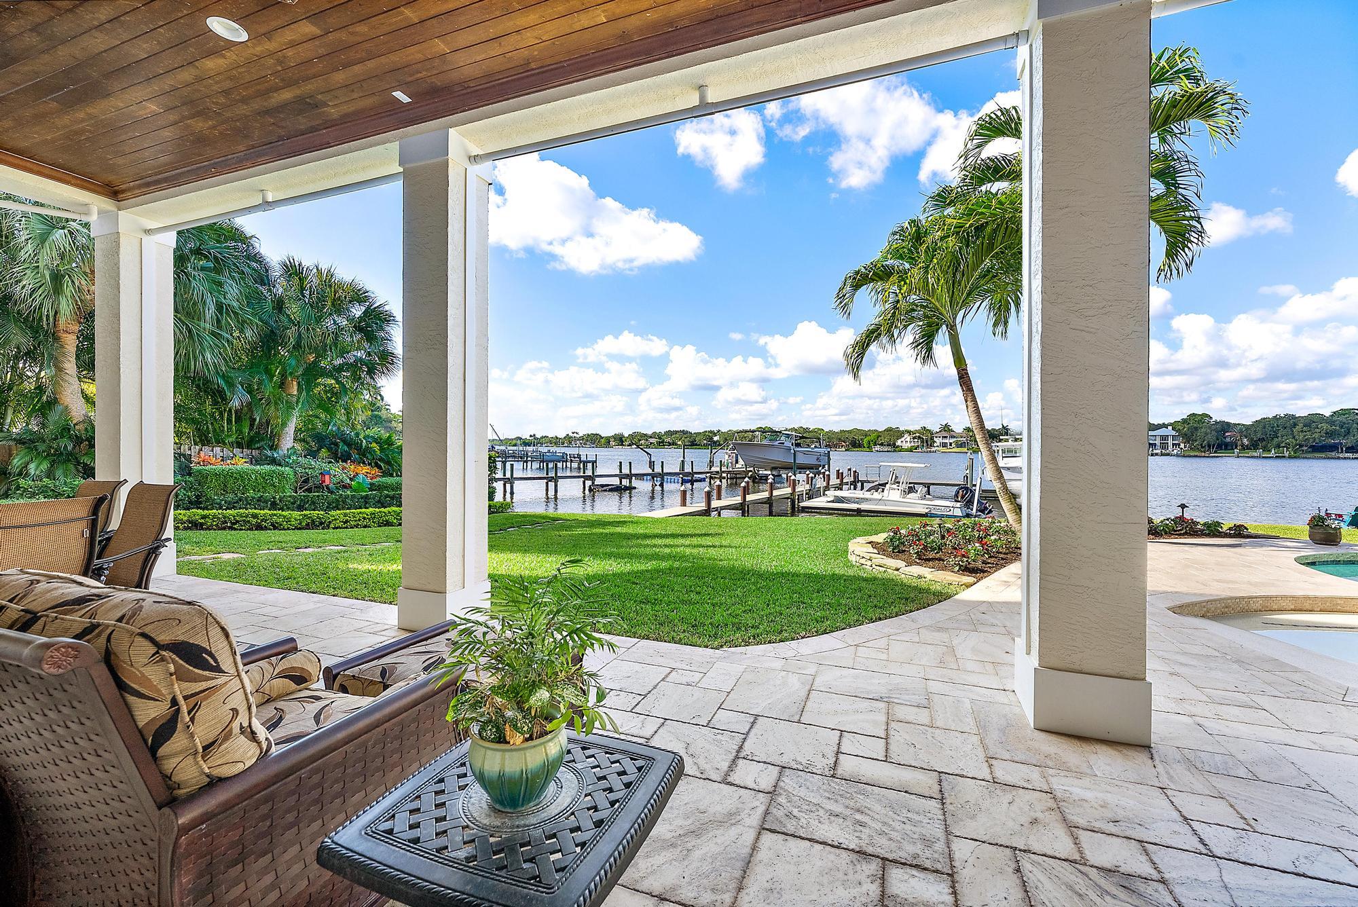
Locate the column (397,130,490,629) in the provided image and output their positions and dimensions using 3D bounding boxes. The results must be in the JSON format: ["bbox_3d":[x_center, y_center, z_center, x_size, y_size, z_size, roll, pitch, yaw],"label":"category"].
[{"bbox_3d":[-1.800,-0.506,4.080,0.460,3.630,0.460,0,0,21],"label":"column"}]

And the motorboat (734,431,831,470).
[{"bbox_3d":[7.479,-0.404,39.000,7.600,2.850,2.600,0,0,-14],"label":"motorboat"}]

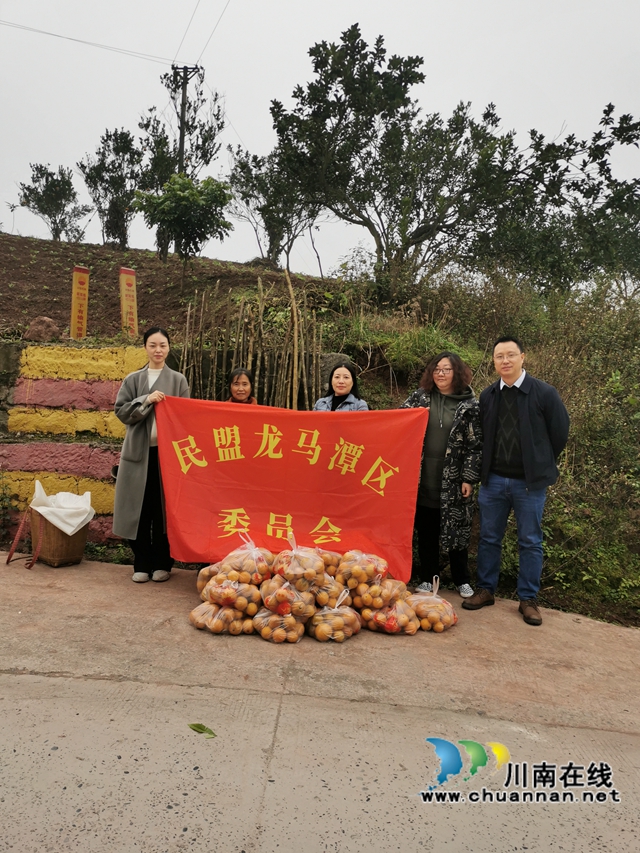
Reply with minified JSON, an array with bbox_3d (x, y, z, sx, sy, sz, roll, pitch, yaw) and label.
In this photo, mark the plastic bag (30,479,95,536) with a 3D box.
[{"bbox_3d":[-1.811,0.577,4.680,0.400,0.370,0.350,1,1,-11],"label":"plastic bag"}]

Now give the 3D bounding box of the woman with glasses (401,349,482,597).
[{"bbox_3d":[0.820,0.286,4.420,0.500,1.590,0.380,1,1,14],"label":"woman with glasses"}]

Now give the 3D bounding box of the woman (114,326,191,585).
[{"bbox_3d":[-1.119,0.179,4.420,0.480,1.660,0.400,1,1,-6],"label":"woman"}]

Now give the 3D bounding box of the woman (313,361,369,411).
[{"bbox_3d":[0.138,0.349,4.470,0.460,1.540,0.330,1,1,0],"label":"woman"}]

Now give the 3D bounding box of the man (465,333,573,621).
[{"bbox_3d":[1.241,0.308,4.180,0.560,1.720,0.400,1,1,20],"label":"man"}]

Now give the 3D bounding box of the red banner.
[{"bbox_3d":[-0.174,0.400,4.220,1.700,1.120,0.150,1,1,2],"label":"red banner"}]

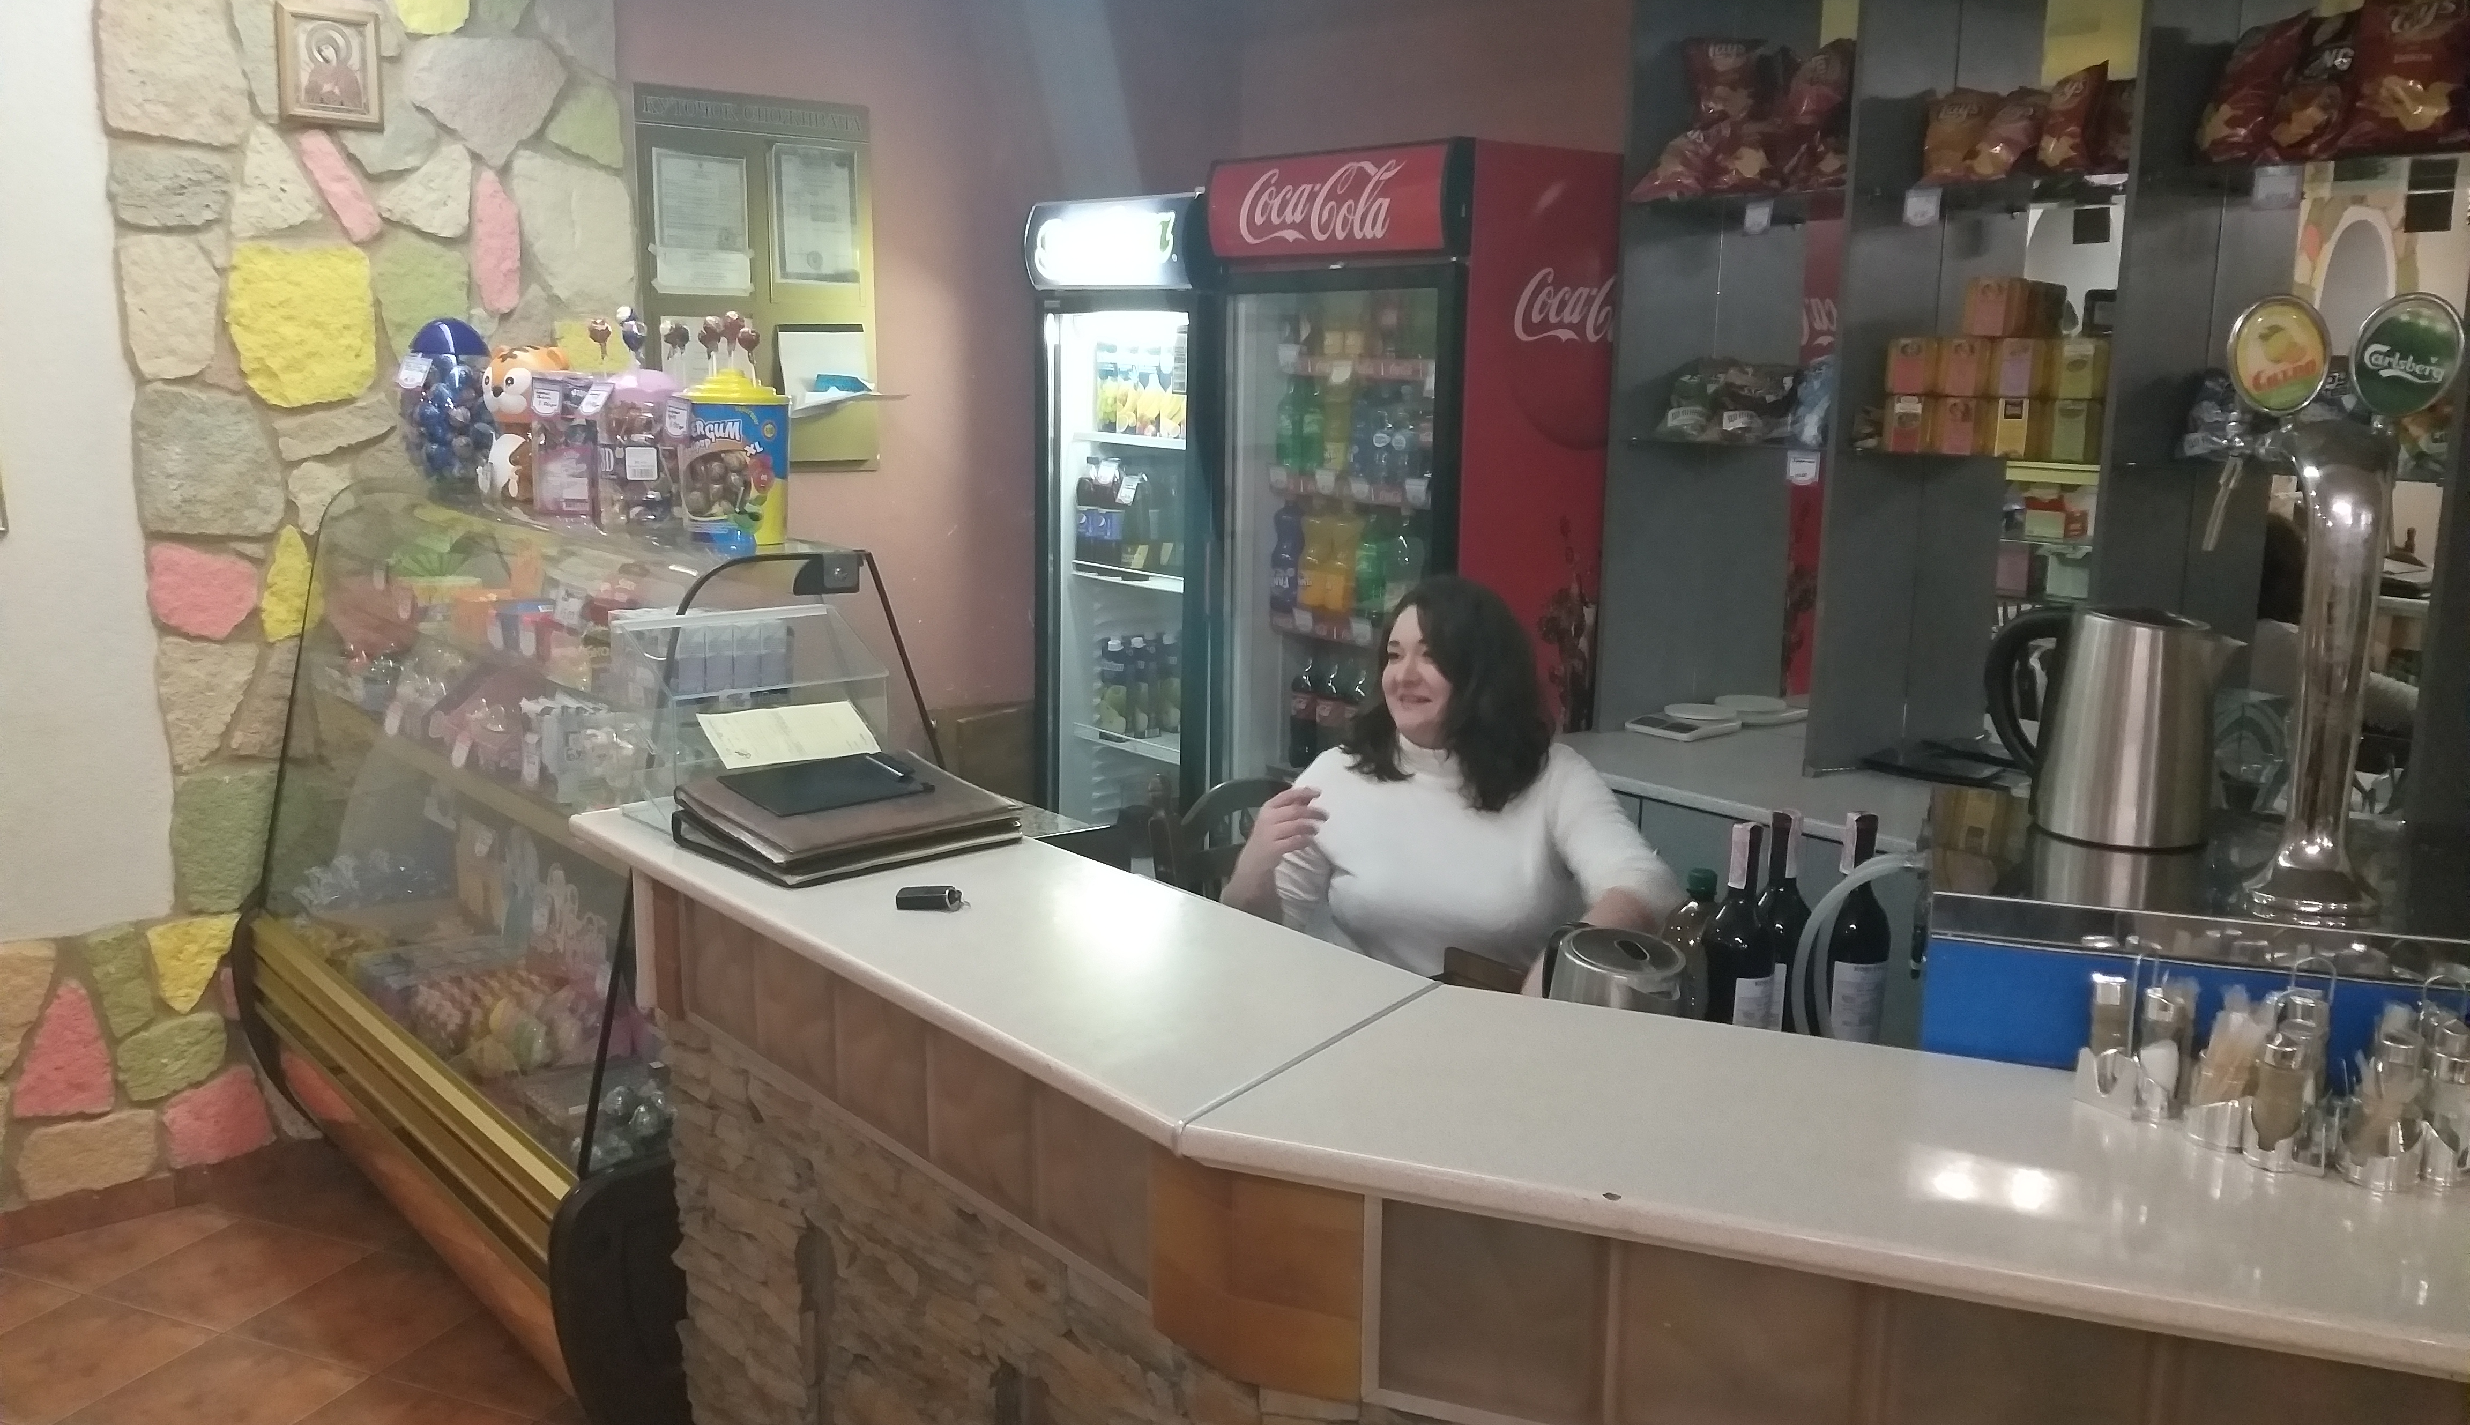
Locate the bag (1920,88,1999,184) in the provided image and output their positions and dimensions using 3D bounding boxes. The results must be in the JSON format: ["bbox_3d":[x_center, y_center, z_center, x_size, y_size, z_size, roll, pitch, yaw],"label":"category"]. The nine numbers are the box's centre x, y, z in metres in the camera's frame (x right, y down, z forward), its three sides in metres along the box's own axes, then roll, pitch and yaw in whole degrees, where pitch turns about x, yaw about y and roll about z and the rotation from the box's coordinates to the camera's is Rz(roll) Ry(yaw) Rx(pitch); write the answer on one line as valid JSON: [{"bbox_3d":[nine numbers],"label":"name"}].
[{"bbox_3d":[1.244,-0.992,3.185,0.135,0.170,0.050,12,3,39],"label":"bag"}]

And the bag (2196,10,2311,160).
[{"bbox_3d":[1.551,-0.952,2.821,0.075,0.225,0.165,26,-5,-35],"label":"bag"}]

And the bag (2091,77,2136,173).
[{"bbox_3d":[1.442,-0.958,3.036,0.135,0.165,0.050,10,14,41],"label":"bag"}]

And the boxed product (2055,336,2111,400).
[{"bbox_3d":[1.400,-0.569,3.062,0.075,0.097,0.080,-10,15,-43],"label":"boxed product"}]

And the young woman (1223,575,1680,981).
[{"bbox_3d":[0.275,0.521,2.560,0.560,1.396,0.600,4,11,14],"label":"young woman"}]

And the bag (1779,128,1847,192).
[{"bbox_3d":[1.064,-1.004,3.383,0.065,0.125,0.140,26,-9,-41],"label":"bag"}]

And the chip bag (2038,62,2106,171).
[{"bbox_3d":[1.366,-0.969,3.029,0.060,0.180,0.135,11,2,-41],"label":"chip bag"}]

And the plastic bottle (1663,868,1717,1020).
[{"bbox_3d":[0.539,0.313,2.173,0.088,0.265,0.088,5,11,20],"label":"plastic bottle"}]

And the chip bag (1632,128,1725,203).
[{"bbox_3d":[0.869,-1.061,3.572,0.140,0.175,0.050,15,-25,38],"label":"chip bag"}]

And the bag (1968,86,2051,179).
[{"bbox_3d":[1.291,-0.968,3.107,0.120,0.160,0.060,32,11,37],"label":"bag"}]

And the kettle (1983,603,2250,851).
[{"bbox_3d":[0.822,0.001,1.725,0.238,0.222,0.166,6,11,26],"label":"kettle"}]

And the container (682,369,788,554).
[{"bbox_3d":[-0.749,-0.379,2.780,0.160,0.265,0.150,2,11,5],"label":"container"}]

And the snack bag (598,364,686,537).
[{"bbox_3d":[-0.958,-0.417,2.966,0.135,0.250,0.125,10,14,41],"label":"snack bag"}]

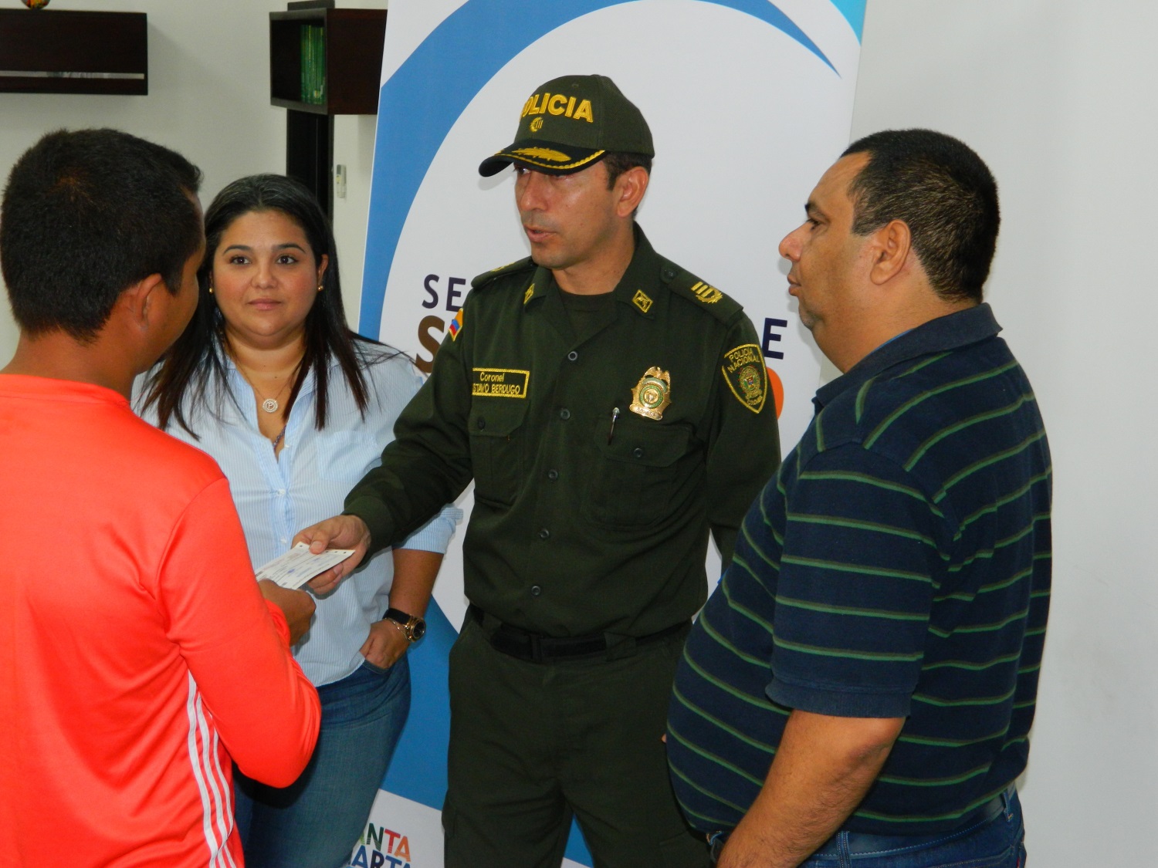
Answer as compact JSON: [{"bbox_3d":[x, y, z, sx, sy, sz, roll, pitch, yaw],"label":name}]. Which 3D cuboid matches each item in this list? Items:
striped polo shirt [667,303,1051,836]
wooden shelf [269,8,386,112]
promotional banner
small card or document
[{"bbox_3d":[0.319,0.167,2.172,0.420,0.615,0.530,4,12,14],"label":"striped polo shirt"},{"bbox_3d":[-0.762,-1.171,5.987,0.250,0.303,0.902,-3,12,-19],"label":"wooden shelf"},{"bbox_3d":[-0.059,0.210,3.076,0.971,1.980,0.030,11,7,40],"label":"promotional banner"},{"bbox_3d":[-0.326,0.154,2.195,0.073,0.004,0.172,6,15,17],"label":"small card or document"}]

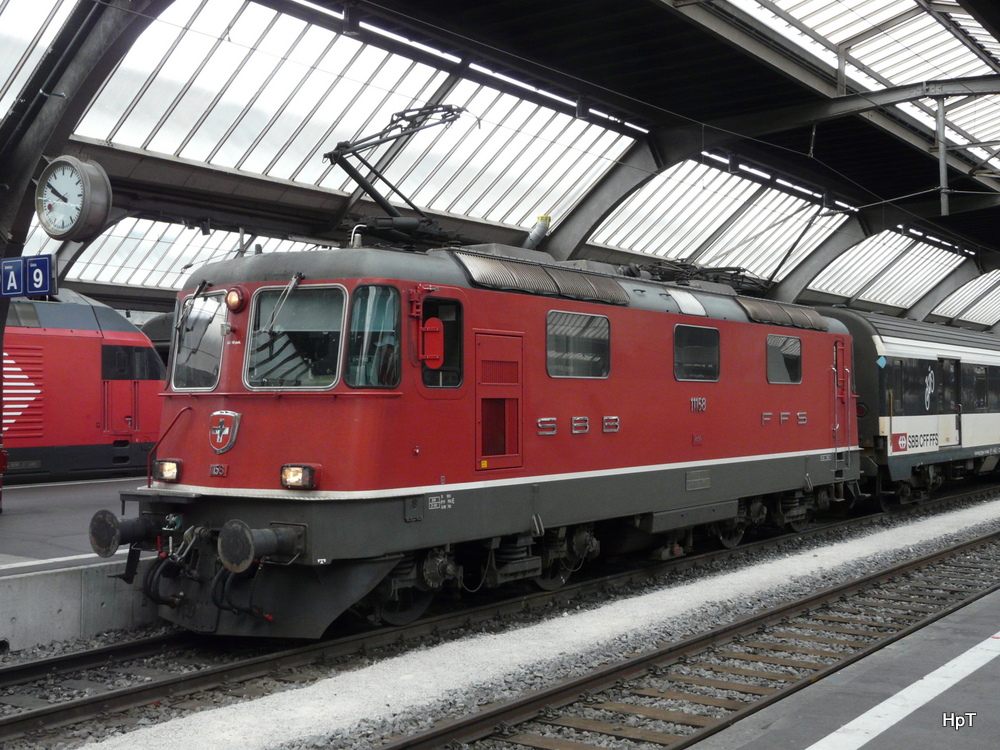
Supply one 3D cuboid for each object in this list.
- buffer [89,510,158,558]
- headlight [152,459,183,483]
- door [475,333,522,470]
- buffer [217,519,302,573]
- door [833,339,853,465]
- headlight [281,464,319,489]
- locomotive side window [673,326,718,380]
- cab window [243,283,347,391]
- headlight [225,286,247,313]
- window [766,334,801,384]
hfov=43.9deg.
[{"bbox_3d":[-3.490,1.485,11.805,0.450,0.450,0.630,-1,-1,35],"label":"buffer"},{"bbox_3d":[-3.236,0.937,12.199,0.355,0.205,0.150,-1,-1,35],"label":"headlight"},{"bbox_3d":[0.003,0.275,12.711,0.060,1.370,0.840,-1,-1,35],"label":"door"},{"bbox_3d":[-2.056,1.460,10.802,0.450,0.450,0.630,-1,-1,35],"label":"buffer"},{"bbox_3d":[5.757,0.449,20.937,0.100,2.000,0.740,-1,-1,35],"label":"door"},{"bbox_3d":[-1.785,0.913,11.185,0.355,0.205,0.150,-1,-1,35],"label":"headlight"},{"bbox_3d":[2.619,-0.278,16.466,0.060,0.730,1.340,-1,-1,35],"label":"locomotive side window"},{"bbox_3d":[-1.892,-0.345,11.475,0.980,0.970,0.060,0,-10,19],"label":"cab window"},{"bbox_3d":[-2.500,-0.712,11.747,0.240,0.240,0.130,-1,-1,35],"label":"headlight"},{"bbox_3d":[4.337,-0.228,18.923,0.060,0.730,1.370,-1,-1,35],"label":"window"}]

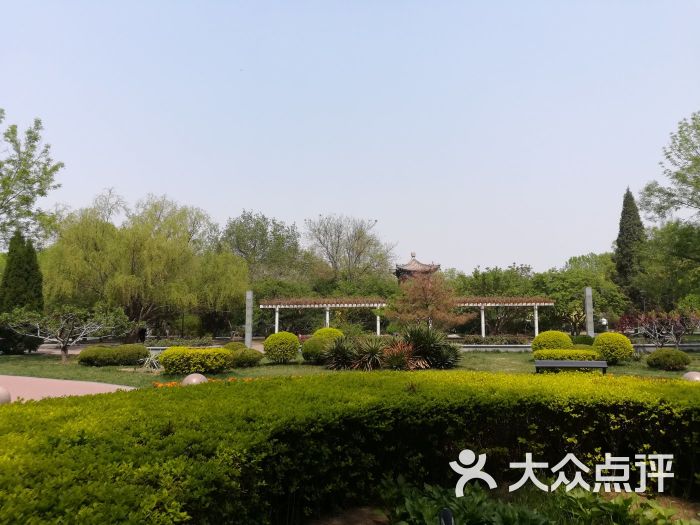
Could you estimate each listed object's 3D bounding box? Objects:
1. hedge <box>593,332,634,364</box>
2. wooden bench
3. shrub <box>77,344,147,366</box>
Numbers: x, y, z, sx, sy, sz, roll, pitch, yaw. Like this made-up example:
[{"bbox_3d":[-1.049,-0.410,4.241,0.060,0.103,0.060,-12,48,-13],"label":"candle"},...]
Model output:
[{"bbox_3d":[8.916,2.902,17.792,1.400,1.130,1.350,0,-6,0],"label":"hedge"},{"bbox_3d":[5.587,2.757,13.278,1.760,0.430,0.430,-1,-6,9],"label":"wooden bench"},{"bbox_3d":[-7.947,3.111,17.565,2.150,0.668,1.250,0,-6,0],"label":"shrub"}]

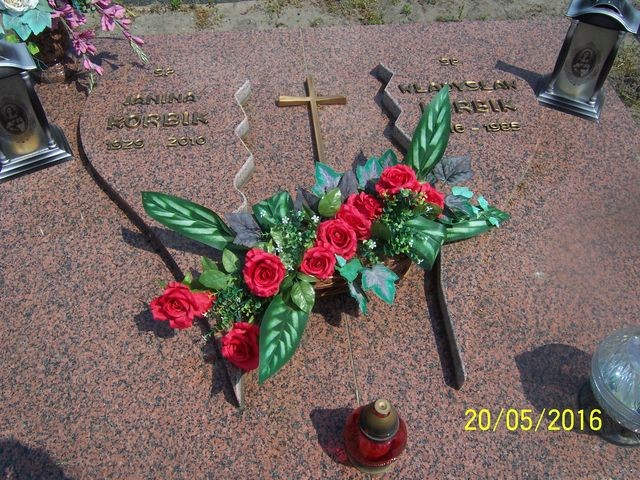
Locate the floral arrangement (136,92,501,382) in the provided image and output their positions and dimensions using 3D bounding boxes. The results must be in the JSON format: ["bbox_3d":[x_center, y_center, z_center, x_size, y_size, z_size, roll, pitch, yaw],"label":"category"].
[{"bbox_3d":[0.035,-0.033,1.214,0.760,0.240,0.470,-19,49,-17],"label":"floral arrangement"}]

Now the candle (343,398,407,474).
[{"bbox_3d":[0.088,0.297,0.956,0.100,0.153,0.100,0,46,0],"label":"candle"}]

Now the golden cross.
[{"bbox_3d":[-0.013,-0.322,1.644,0.190,0.022,0.415,-4,46,-4],"label":"golden cross"}]

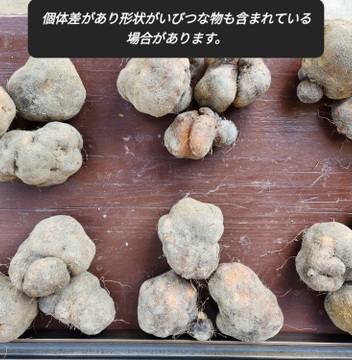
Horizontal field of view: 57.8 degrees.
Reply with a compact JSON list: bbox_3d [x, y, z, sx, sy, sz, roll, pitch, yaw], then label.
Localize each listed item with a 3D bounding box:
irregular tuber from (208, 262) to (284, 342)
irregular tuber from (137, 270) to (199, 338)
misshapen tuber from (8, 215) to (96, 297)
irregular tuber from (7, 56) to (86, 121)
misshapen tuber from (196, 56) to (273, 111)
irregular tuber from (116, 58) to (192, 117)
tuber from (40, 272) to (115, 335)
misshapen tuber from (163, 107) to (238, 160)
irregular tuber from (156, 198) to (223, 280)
[{"bbox_3d":[0.092,0.171,0.448,0.086,0.085,0.118,-30,90,0],"label":"irregular tuber"},{"bbox_3d":[-0.011,0.170,0.442,0.082,0.072,0.083,-15,91,0],"label":"irregular tuber"},{"bbox_3d":[-0.168,0.107,0.435,0.114,0.095,0.092,-45,90,0],"label":"misshapen tuber"},{"bbox_3d":[-0.188,-0.139,0.463,0.111,0.085,0.101,0,89,0],"label":"irregular tuber"},{"bbox_3d":[0.083,-0.148,0.466,0.110,0.078,0.096,0,89,0],"label":"misshapen tuber"},{"bbox_3d":[-0.031,-0.143,0.463,0.110,0.085,0.098,0,89,0],"label":"irregular tuber"},{"bbox_3d":[-0.133,0.167,0.446,0.110,0.065,0.069,30,91,-1],"label":"tuber"},{"bbox_3d":[0.035,-0.066,0.457,0.105,0.066,0.072,-10,91,0],"label":"misshapen tuber"},{"bbox_3d":[0.023,0.077,0.428,0.088,0.077,0.107,-10,91,0],"label":"irregular tuber"}]

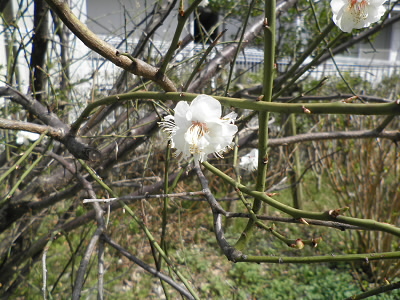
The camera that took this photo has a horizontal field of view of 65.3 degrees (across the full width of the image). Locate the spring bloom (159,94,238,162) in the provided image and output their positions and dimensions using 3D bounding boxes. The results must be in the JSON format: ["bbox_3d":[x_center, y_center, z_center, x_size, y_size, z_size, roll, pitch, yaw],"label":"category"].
[{"bbox_3d":[-0.001,-0.012,0.175,0.042,0.034,0.031,0,18,2],"label":"spring bloom"}]

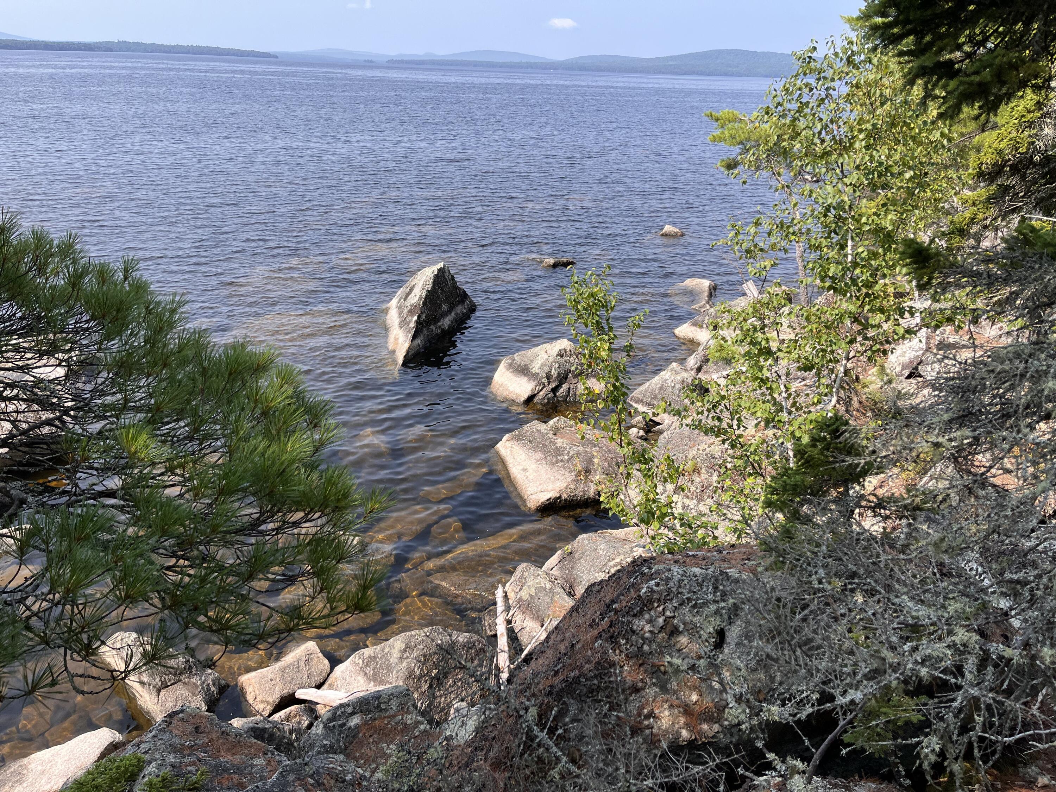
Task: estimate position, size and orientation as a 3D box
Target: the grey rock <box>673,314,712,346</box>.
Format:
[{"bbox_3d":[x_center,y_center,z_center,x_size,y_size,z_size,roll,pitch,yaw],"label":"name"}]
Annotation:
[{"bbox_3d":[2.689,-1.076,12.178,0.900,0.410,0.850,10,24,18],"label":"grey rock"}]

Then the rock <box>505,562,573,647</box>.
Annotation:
[{"bbox_3d":[0.089,1.449,5.598,0.500,0.510,0.500,6,23,9],"label":"rock"}]

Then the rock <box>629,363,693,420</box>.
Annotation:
[{"bbox_3d":[1.625,-0.100,9.534,0.800,0.500,0.800,2,22,0],"label":"rock"}]

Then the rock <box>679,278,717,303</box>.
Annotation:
[{"bbox_3d":[3.138,-1.889,14.324,0.700,0.340,0.900,2,22,0],"label":"rock"}]

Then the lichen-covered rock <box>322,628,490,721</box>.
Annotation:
[{"bbox_3d":[-0.760,1.704,5.001,1.020,0.540,0.650,0,23,-5],"label":"lichen-covered rock"}]

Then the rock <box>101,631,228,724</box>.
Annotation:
[{"bbox_3d":[-2.343,1.748,5.075,0.920,0.400,0.550,20,28,36],"label":"rock"}]

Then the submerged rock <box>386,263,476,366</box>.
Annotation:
[{"bbox_3d":[-1.576,-1.293,11.555,1.350,1.090,2.400,4,23,6],"label":"submerged rock"}]

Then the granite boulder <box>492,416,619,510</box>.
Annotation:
[{"bbox_3d":[0.399,0.599,7.872,1.250,0.540,1.250,-5,24,-17],"label":"granite boulder"}]

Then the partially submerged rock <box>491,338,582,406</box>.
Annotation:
[{"bbox_3d":[0.251,-0.319,9.789,1.300,0.720,1.000,-1,23,-7],"label":"partially submerged rock"}]

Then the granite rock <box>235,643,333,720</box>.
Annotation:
[{"bbox_3d":[-1.544,1.790,5.027,0.550,0.350,0.420,-10,26,-28],"label":"granite rock"}]

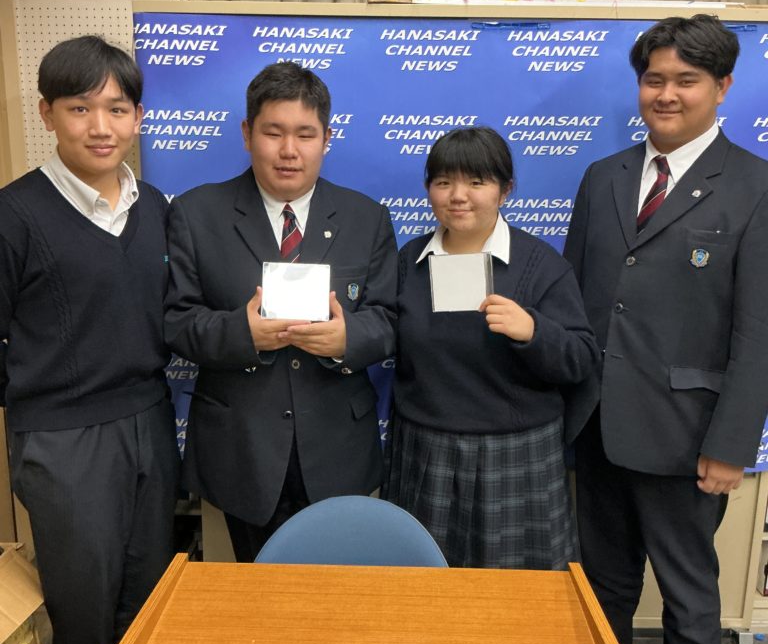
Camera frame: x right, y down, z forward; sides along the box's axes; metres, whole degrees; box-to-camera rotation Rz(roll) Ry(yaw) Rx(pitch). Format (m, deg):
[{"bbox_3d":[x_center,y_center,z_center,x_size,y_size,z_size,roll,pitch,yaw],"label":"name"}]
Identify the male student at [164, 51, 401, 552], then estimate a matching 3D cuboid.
[{"bbox_3d":[-0.229,0.251,1.987,0.520,1.635,0.380,0,13,-6],"label":"male student"}]

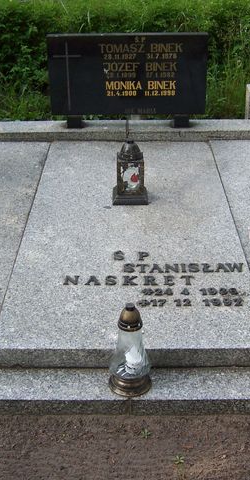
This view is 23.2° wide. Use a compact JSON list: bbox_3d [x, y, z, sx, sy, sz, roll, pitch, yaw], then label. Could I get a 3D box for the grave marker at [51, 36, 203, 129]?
[{"bbox_3d":[0.021,-0.794,3.049,0.780,0.466,0.068,0,27,0],"label":"grave marker"}]

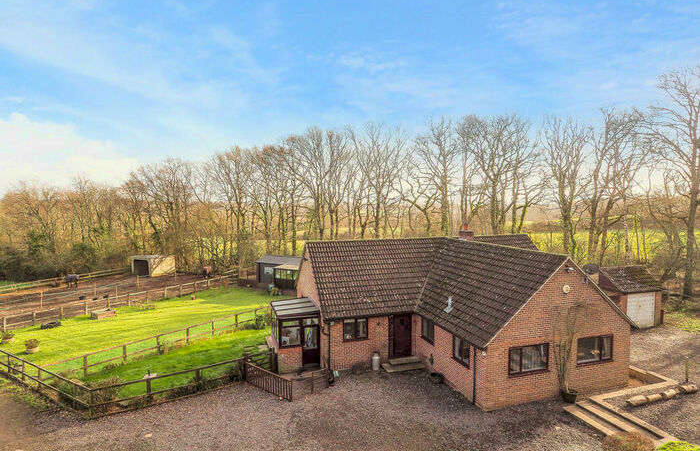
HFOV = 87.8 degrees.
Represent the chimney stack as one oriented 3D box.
[{"bbox_3d":[6.313,0.455,19.821,0.580,1.139,0.700,-1,3,-18],"label":"chimney stack"}]

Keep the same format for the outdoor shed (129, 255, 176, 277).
[{"bbox_3d":[-22.761,4.535,42.140,3.450,2.220,3.000,1,3,26],"label":"outdoor shed"}]

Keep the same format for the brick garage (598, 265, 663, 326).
[{"bbox_3d":[17.138,4.335,23.173,3.503,3.340,3.493,-1,3,-18],"label":"brick garage"}]

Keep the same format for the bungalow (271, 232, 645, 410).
[{"bbox_3d":[4.448,3.618,18.800,16.350,5.434,12.119,-1,3,-18],"label":"bungalow"}]

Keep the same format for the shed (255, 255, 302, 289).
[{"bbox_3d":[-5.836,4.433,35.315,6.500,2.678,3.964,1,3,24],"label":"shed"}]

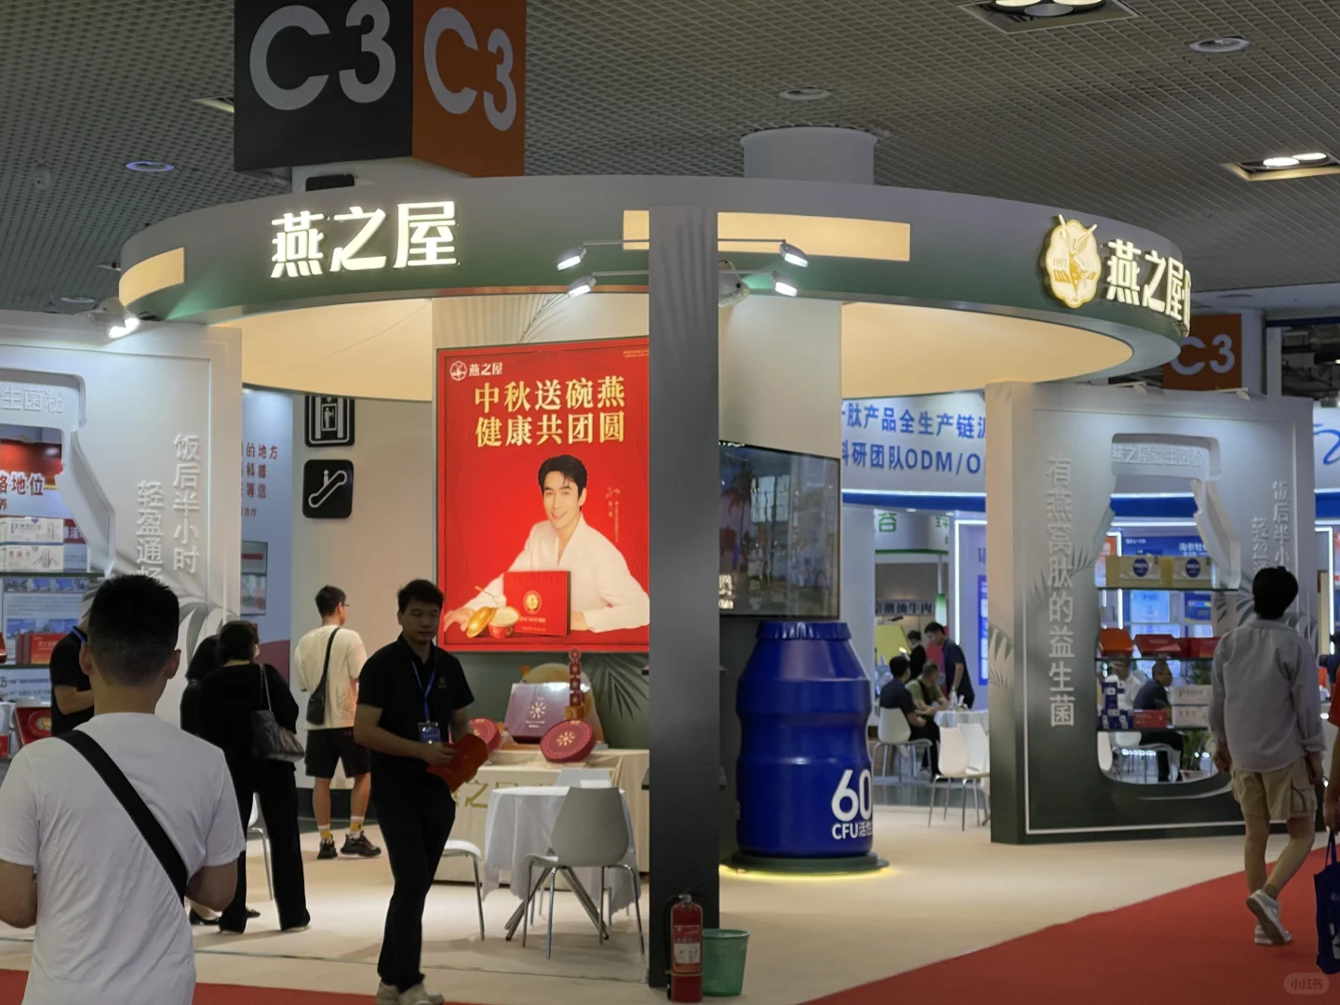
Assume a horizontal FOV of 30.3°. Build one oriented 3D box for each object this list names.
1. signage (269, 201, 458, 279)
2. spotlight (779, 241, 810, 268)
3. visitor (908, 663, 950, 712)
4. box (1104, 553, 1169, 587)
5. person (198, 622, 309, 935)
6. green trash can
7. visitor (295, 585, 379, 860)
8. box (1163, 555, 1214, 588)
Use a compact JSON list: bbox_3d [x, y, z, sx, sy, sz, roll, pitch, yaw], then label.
[{"bbox_3d":[-1.582,-1.353,12.777,1.164,0.350,0.100,-2,-3,28],"label":"signage"},{"bbox_3d":[0.568,-1.127,11.285,0.140,0.085,0.180,26,0,0],"label":"spotlight"},{"bbox_3d":[2.702,2.229,25.662,0.660,1.170,0.500,-2,-4,35],"label":"visitor"},{"bbox_3d":[3.382,0.506,18.041,0.372,0.231,0.150,1,-3,-26],"label":"box"},{"bbox_3d":[-2.117,1.376,12.643,0.530,1.570,0.360,-1,-3,10],"label":"person"},{"bbox_3d":[0.196,1.915,10.334,0.265,0.260,0.265,0,-3,0],"label":"green trash can"},{"bbox_3d":[-2.227,1.471,16.643,0.510,1.780,0.380,-1,-3,22],"label":"visitor"},{"bbox_3d":[3.805,0.514,18.246,0.371,0.237,0.150,1,-3,-26],"label":"box"}]

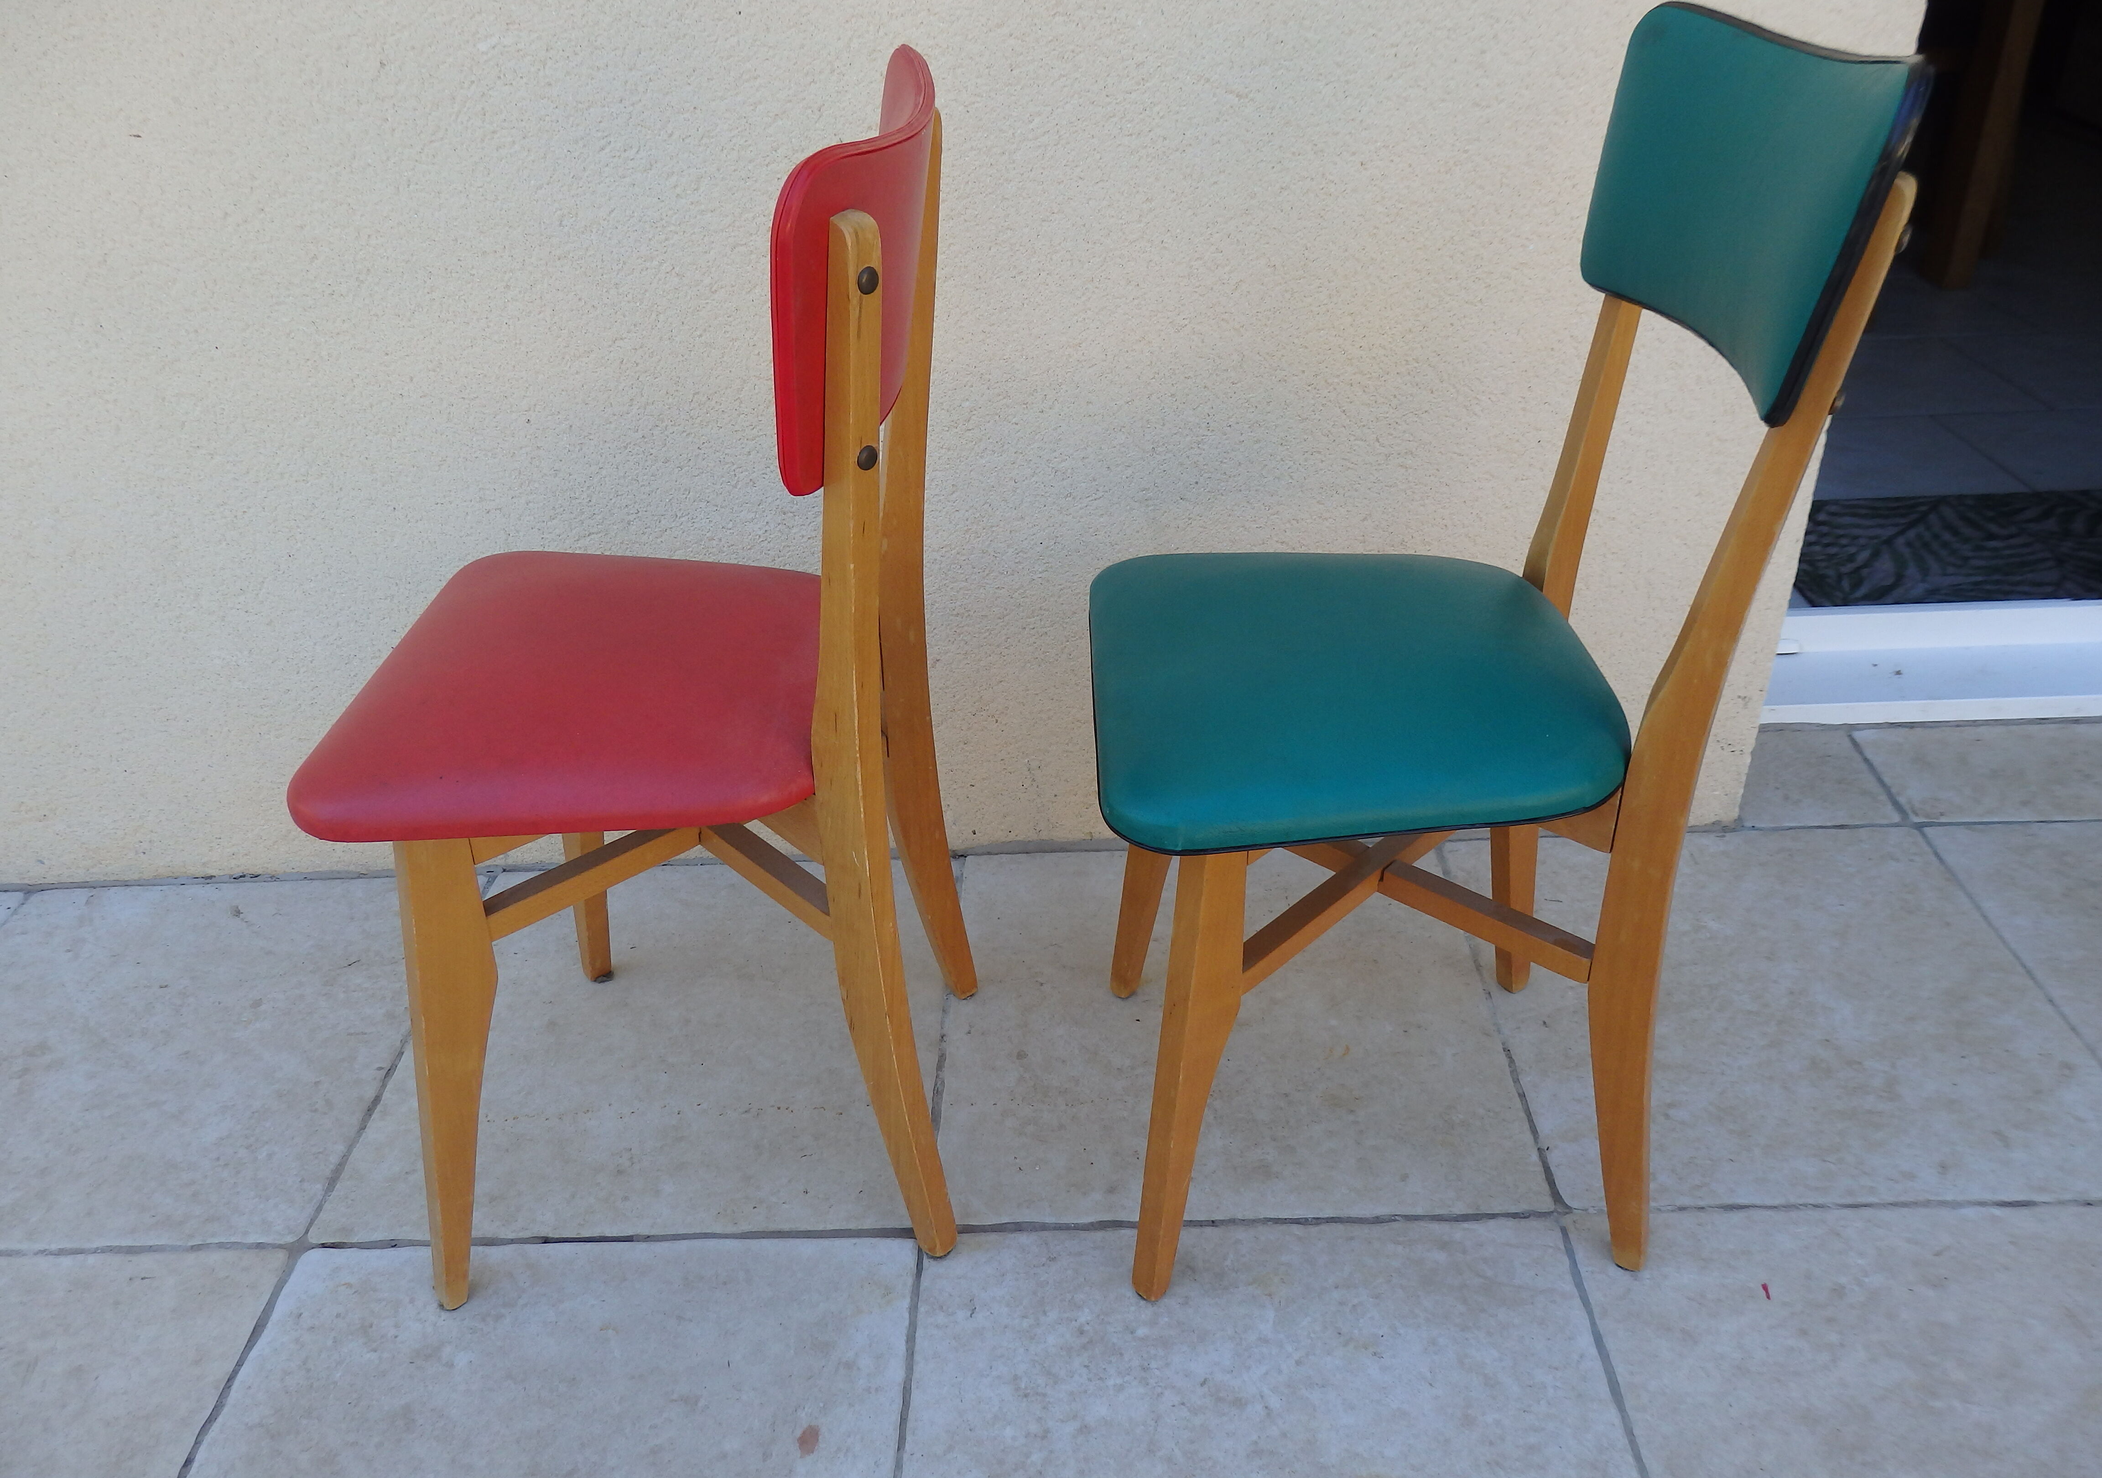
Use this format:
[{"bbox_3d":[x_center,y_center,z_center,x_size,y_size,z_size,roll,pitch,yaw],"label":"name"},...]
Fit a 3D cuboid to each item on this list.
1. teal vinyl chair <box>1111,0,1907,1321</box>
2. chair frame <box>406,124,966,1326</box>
[{"bbox_3d":[0.239,-0.034,1.062,0.428,0.832,0.402,-3,31,1],"label":"teal vinyl chair"},{"bbox_3d":[-0.270,-0.007,1.109,0.421,0.783,0.386,-1,31,3],"label":"chair frame"}]

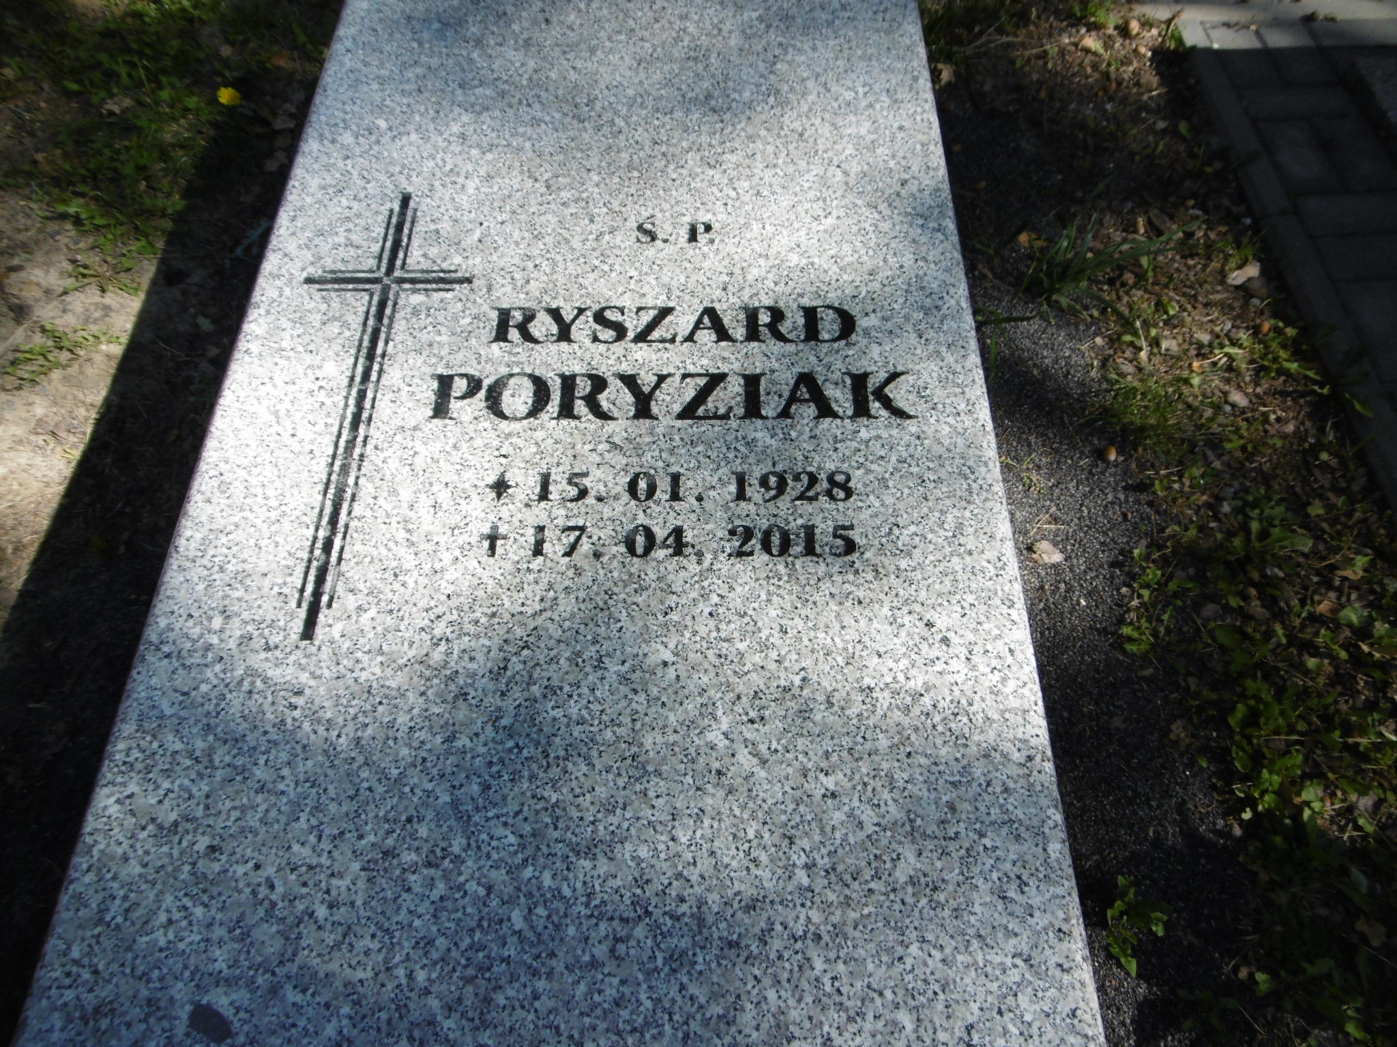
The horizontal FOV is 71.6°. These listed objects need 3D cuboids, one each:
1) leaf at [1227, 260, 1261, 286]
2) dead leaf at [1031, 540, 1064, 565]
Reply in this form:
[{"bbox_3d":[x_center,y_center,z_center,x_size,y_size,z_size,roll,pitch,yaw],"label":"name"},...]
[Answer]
[{"bbox_3d":[0.912,-0.415,1.614,0.070,0.018,0.032,-30,64,-16],"label":"leaf"},{"bbox_3d":[0.488,0.044,1.366,0.046,0.013,0.038,23,63,13],"label":"dead leaf"}]

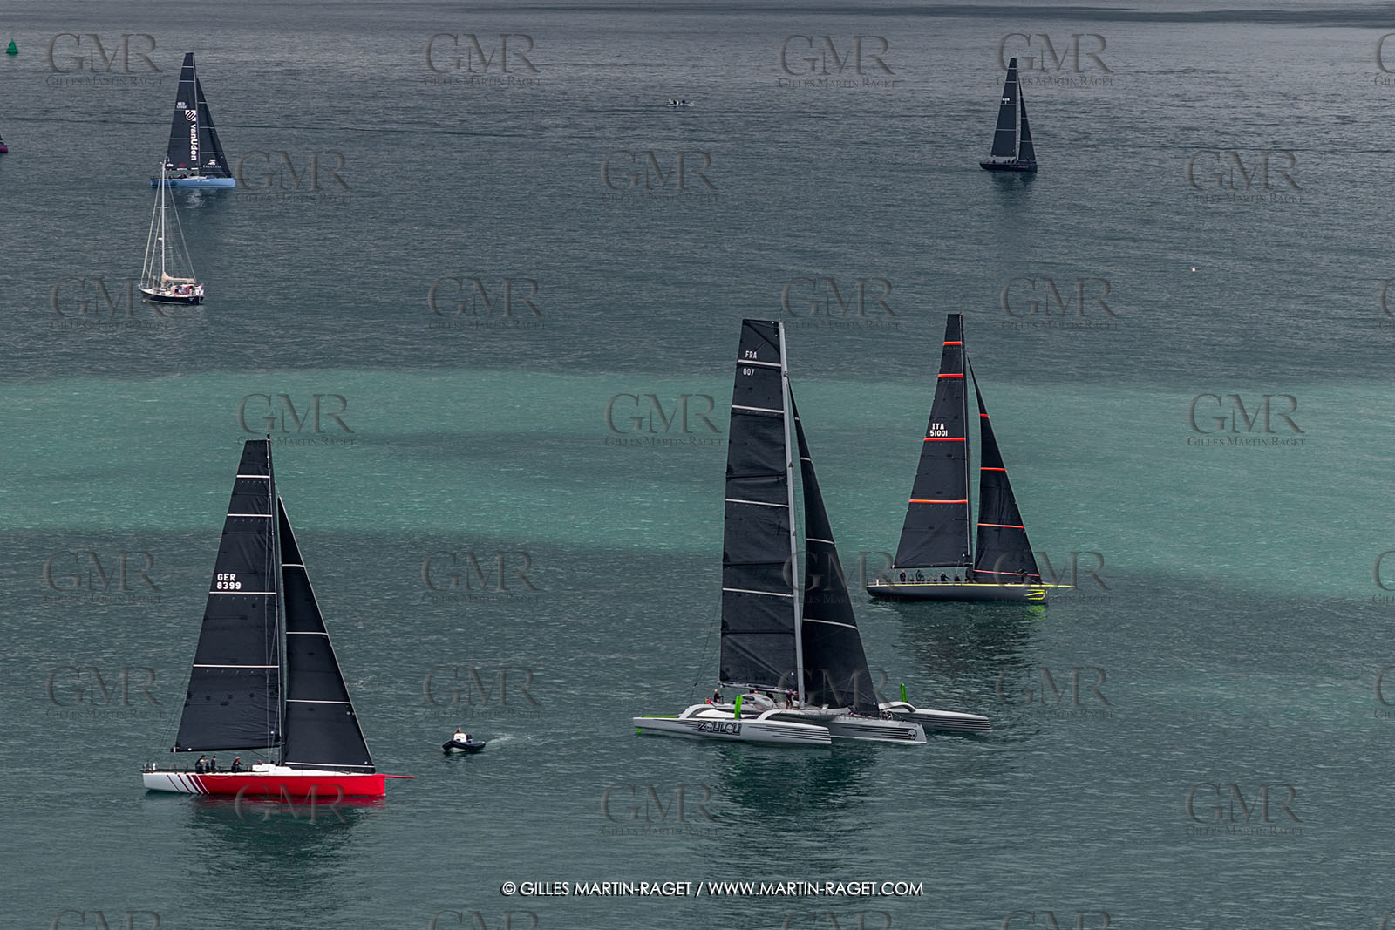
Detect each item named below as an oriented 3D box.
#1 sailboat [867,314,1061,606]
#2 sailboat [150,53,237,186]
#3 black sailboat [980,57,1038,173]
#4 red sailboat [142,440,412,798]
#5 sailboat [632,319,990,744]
[{"bbox_3d":[22.418,-0.628,539.777,16.600,23.740,4.450,1,6,10],"label":"sailboat"},{"bbox_3d":[-83.924,-57.422,1083.855,14.300,22.210,4.300,1,6,6],"label":"sailboat"},{"bbox_3d":[53.916,-60.613,1125.003,12.900,19.340,3.900,6,8,45],"label":"black sailboat"},{"bbox_3d":[-27.330,9.723,422.806,17.600,23.170,4.450,1,6,8],"label":"red sailboat"},{"bbox_3d":[8.250,4.343,448.519,21.200,28.730,16.800,6,8,45],"label":"sailboat"}]

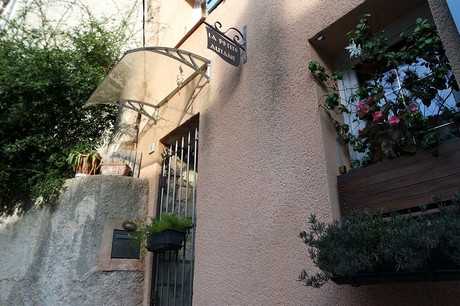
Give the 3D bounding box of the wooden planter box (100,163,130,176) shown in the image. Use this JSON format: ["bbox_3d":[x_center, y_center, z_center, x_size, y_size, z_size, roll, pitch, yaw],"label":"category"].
[{"bbox_3d":[-1.344,0.235,3.618,0.300,0.155,0.170,-1,-23,0],"label":"wooden planter box"}]

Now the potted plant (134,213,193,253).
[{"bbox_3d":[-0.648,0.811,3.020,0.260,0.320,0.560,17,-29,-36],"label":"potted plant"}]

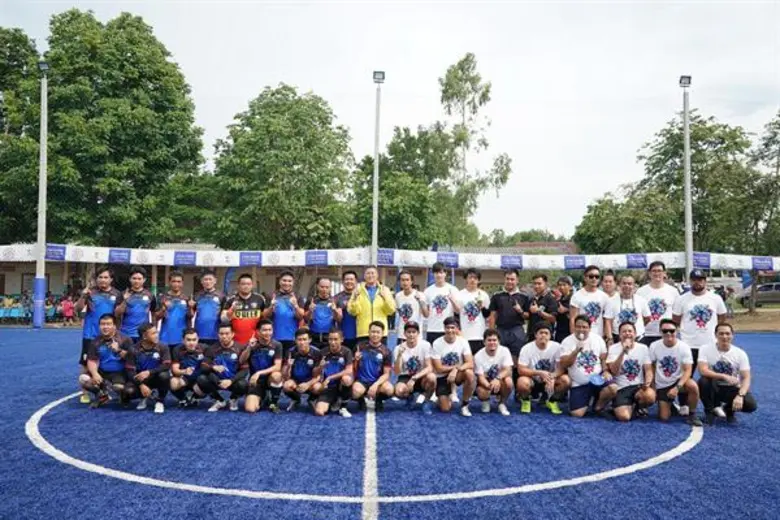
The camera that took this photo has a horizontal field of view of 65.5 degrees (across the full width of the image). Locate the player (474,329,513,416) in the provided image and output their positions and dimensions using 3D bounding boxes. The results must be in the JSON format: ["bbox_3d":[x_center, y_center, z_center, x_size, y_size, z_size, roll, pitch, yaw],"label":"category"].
[{"bbox_3d":[1.237,1.315,7.250,0.470,0.970,0.680,0,-2,7],"label":"player"}]

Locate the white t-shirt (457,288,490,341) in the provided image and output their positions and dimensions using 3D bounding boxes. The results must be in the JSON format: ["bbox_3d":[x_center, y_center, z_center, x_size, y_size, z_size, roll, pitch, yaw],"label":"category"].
[{"bbox_3d":[1.094,0.714,7.950,0.450,0.680,0.280,0,-2,7],"label":"white t-shirt"}]

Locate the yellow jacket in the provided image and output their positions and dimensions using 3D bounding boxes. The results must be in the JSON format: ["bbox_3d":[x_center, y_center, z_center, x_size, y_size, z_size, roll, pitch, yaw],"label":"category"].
[{"bbox_3d":[-0.243,0.664,7.981,0.650,0.740,0.360,0,-2,0],"label":"yellow jacket"}]

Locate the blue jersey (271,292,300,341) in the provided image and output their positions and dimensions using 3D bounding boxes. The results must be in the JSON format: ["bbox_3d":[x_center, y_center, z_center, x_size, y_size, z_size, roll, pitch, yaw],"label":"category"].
[{"bbox_3d":[-1.335,0.736,7.900,0.420,0.630,0.280,1,-2,-7],"label":"blue jersey"}]

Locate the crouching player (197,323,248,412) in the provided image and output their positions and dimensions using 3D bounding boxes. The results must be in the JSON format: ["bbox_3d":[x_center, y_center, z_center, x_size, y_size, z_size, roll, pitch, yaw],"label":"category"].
[{"bbox_3d":[-2.048,1.284,7.466,0.600,1.027,0.660,1,-2,-12],"label":"crouching player"}]

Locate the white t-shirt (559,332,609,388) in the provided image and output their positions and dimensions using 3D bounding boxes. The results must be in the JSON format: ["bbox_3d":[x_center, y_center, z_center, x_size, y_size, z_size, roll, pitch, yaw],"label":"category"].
[{"bbox_3d":[2.271,1.183,7.120,0.550,0.663,0.360,0,-2,12],"label":"white t-shirt"}]

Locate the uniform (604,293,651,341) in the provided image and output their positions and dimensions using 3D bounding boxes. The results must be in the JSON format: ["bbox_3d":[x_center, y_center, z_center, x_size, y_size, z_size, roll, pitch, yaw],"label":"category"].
[{"bbox_3d":[3.027,0.755,7.700,0.540,0.650,0.300,0,-2,18],"label":"uniform"}]

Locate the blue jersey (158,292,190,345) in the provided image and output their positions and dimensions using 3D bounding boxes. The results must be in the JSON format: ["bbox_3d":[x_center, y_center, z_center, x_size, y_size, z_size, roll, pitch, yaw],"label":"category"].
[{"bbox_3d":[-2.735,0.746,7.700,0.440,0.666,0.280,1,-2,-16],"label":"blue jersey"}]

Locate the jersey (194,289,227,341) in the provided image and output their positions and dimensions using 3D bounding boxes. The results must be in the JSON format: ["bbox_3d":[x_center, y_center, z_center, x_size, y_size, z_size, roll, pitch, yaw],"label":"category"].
[{"bbox_3d":[-2.284,0.710,7.720,0.430,0.655,0.280,1,-2,-13],"label":"jersey"}]

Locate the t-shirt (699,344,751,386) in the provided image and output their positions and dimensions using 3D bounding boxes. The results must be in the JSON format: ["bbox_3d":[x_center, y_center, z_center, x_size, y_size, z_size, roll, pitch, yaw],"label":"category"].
[{"bbox_3d":[3.832,1.209,6.950,0.530,0.481,0.360,0,-2,25],"label":"t-shirt"}]

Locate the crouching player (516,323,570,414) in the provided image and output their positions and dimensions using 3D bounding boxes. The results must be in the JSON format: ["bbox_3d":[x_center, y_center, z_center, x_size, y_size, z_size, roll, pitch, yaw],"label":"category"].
[{"bbox_3d":[1.881,1.292,7.437,0.640,1.050,0.700,0,-2,9],"label":"crouching player"}]

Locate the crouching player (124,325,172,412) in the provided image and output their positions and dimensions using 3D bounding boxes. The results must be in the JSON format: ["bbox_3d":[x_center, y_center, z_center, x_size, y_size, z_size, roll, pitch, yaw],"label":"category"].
[{"bbox_3d":[-2.993,1.281,7.422,0.585,1.005,0.660,1,-2,-15],"label":"crouching player"}]

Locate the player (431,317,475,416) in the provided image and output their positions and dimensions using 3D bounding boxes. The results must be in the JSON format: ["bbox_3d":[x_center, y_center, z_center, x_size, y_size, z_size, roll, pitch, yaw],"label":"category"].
[{"bbox_3d":[0.755,1.251,7.353,0.524,1.105,0.750,0,-2,0],"label":"player"}]

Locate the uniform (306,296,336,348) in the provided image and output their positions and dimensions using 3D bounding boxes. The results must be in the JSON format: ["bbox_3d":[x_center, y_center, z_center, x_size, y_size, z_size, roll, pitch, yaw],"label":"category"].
[{"bbox_3d":[-0.898,0.819,7.950,0.430,0.682,0.290,1,-2,-5],"label":"uniform"}]

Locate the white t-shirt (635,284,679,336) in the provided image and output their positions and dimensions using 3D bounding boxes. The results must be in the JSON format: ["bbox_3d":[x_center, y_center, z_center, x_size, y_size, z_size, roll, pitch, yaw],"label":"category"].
[{"bbox_3d":[3.285,0.682,7.450,0.500,0.811,0.310,0,-2,19],"label":"white t-shirt"}]

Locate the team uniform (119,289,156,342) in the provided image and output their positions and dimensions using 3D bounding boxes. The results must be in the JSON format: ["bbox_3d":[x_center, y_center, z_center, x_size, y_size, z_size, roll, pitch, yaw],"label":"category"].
[{"bbox_3d":[-3.246,0.691,7.829,0.480,0.660,0.280,1,-2,-10],"label":"team uniform"}]

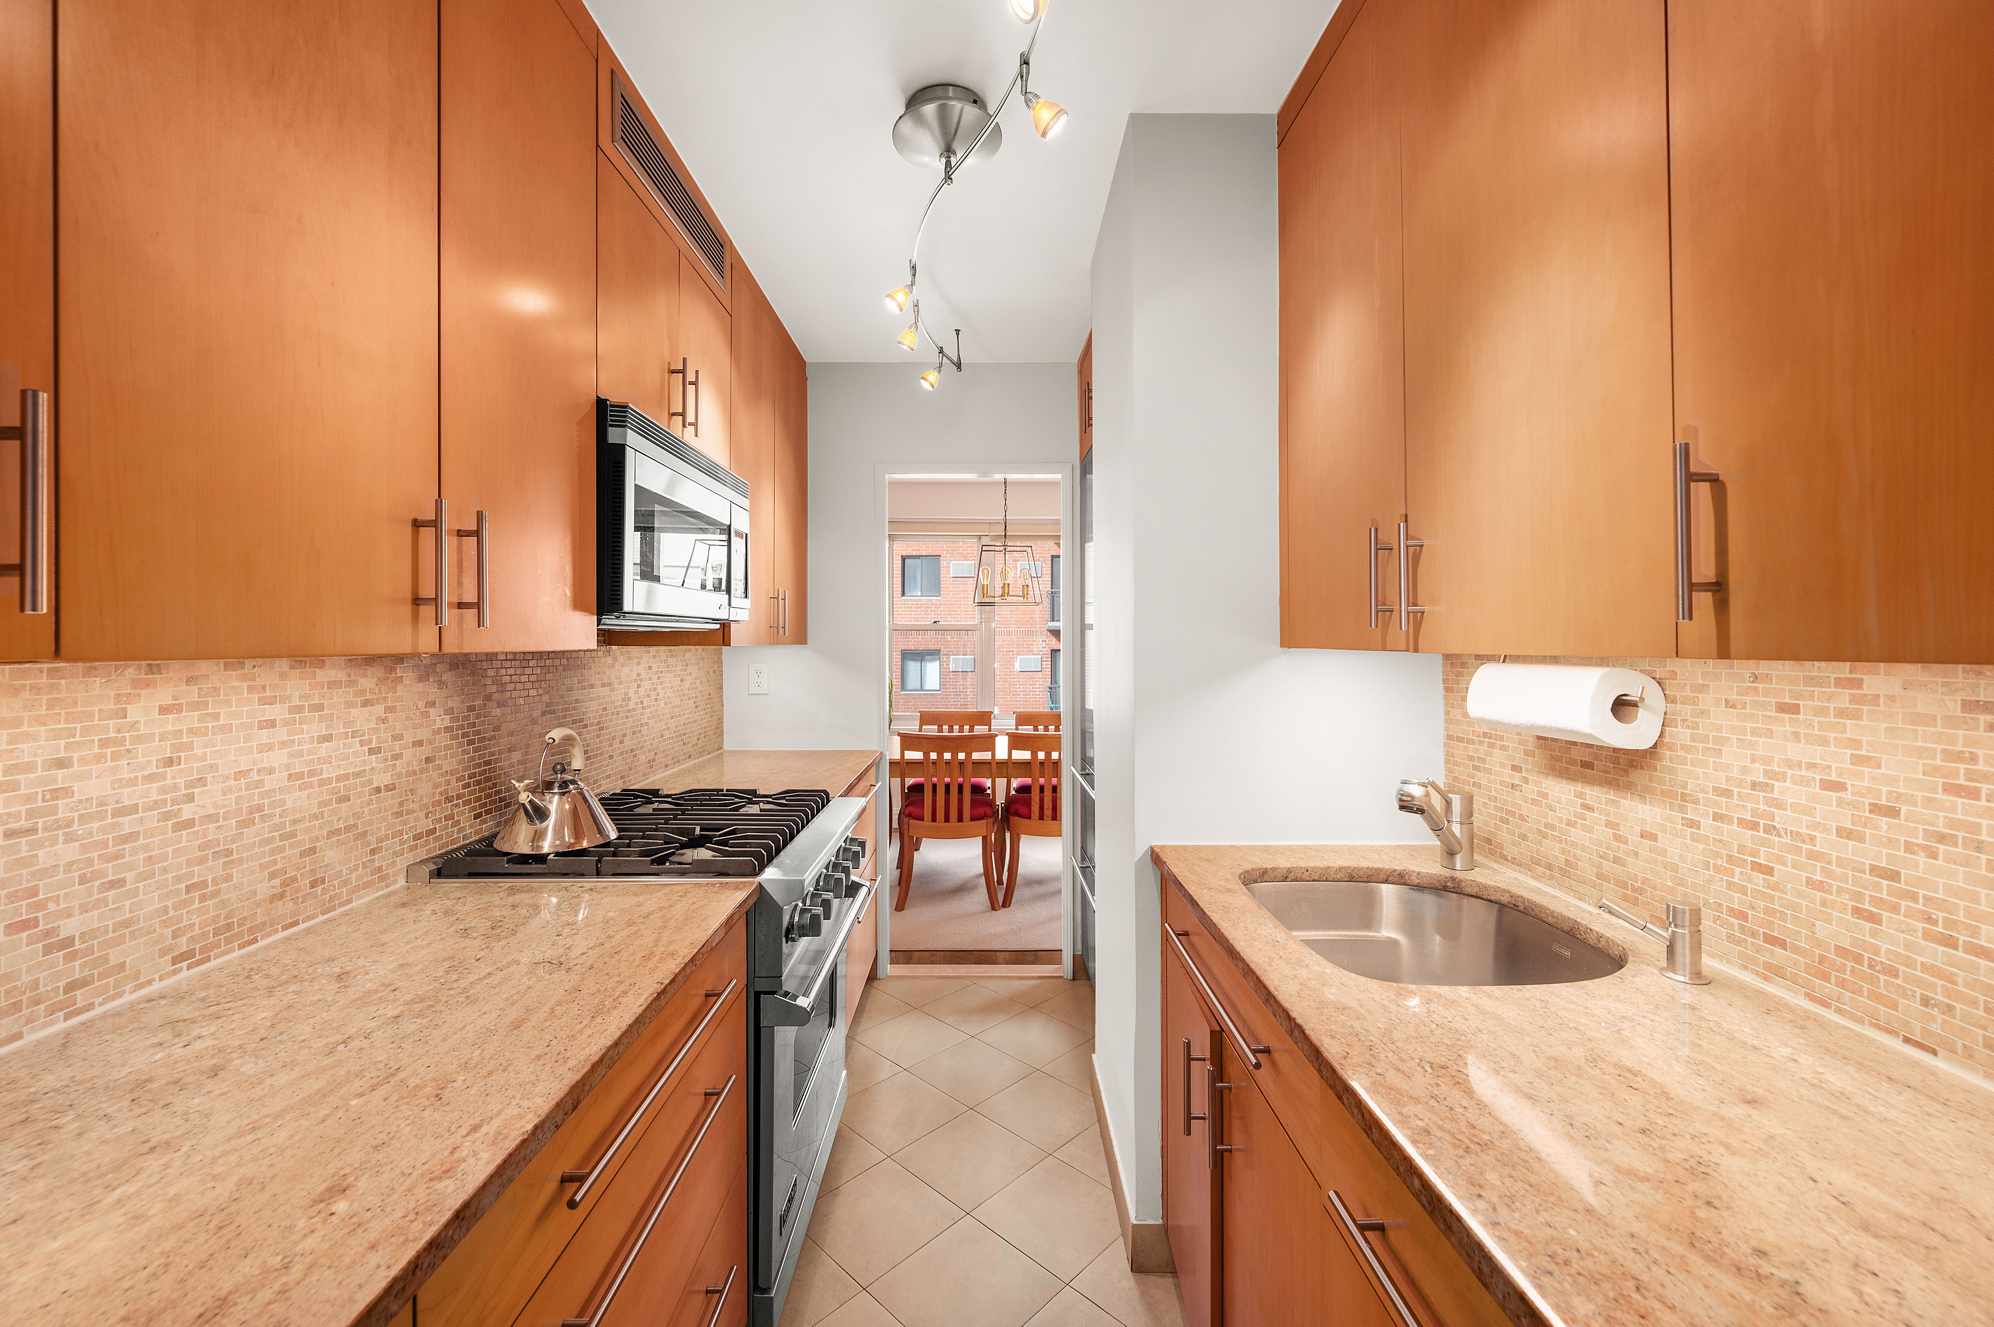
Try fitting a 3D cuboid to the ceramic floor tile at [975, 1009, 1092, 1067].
[{"bbox_3d":[0.128,1.296,2.693,0.298,0.010,0.298,1,1,44],"label":"ceramic floor tile"}]

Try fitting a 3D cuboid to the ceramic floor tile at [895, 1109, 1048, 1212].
[{"bbox_3d":[-0.072,1.308,2.053,0.298,0.010,0.298,1,1,44],"label":"ceramic floor tile"}]

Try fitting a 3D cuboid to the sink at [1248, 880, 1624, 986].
[{"bbox_3d":[0.658,0.524,1.226,0.465,0.200,0.540,0,1,-1],"label":"sink"}]

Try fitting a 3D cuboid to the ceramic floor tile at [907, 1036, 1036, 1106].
[{"bbox_3d":[-0.080,1.301,2.477,0.298,0.010,0.298,1,1,44],"label":"ceramic floor tile"}]

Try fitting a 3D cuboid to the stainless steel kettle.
[{"bbox_3d":[-0.886,0.244,1.558,0.220,0.225,0.225,0,1,-3],"label":"stainless steel kettle"}]

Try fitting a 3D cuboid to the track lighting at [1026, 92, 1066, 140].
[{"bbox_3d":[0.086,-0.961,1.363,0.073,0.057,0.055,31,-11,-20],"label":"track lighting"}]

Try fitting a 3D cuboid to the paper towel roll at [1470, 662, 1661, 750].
[{"bbox_3d":[0.862,0.060,1.193,0.113,0.113,0.250,0,1,-1],"label":"paper towel roll"}]

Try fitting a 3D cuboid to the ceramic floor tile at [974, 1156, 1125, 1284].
[{"bbox_3d":[0.144,1.312,1.845,0.298,0.010,0.298,1,1,44],"label":"ceramic floor tile"}]

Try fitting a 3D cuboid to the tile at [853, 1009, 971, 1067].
[{"bbox_3d":[-0.297,1.297,2.685,0.298,0.010,0.298,1,1,44],"label":"tile"}]

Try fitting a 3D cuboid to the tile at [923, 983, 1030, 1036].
[{"bbox_3d":[-0.089,1.293,2.901,0.298,0.010,0.298,1,1,44],"label":"tile"}]

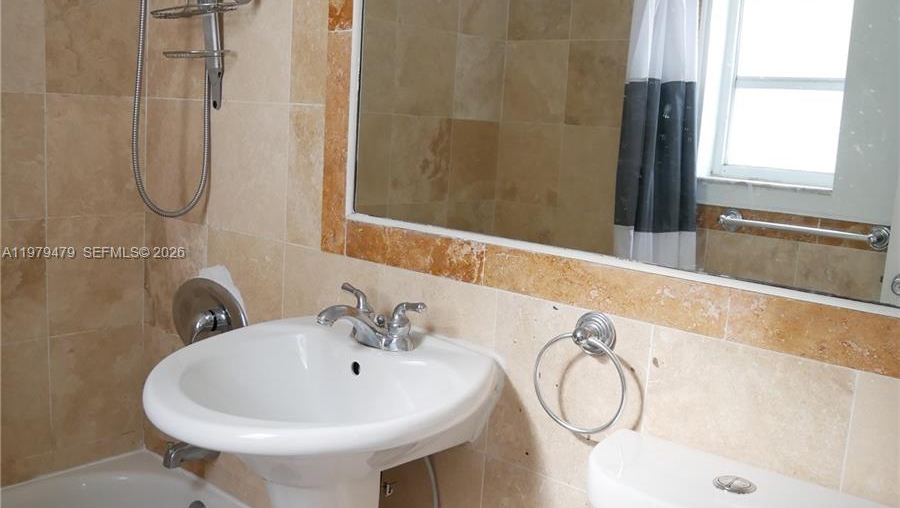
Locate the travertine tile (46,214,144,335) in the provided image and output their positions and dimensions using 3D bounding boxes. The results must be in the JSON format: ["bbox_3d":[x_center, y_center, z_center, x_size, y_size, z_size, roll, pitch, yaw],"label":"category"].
[{"bbox_3d":[-0.937,0.055,2.213,0.252,0.306,0.012,-5,13,-44],"label":"travertine tile"}]

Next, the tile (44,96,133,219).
[{"bbox_3d":[-0.916,-0.255,2.163,0.010,0.309,0.261,11,11,40],"label":"tile"}]

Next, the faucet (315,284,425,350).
[{"bbox_3d":[-0.169,0.124,1.542,0.220,0.091,0.185,11,12,39],"label":"faucet"}]

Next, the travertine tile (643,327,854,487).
[{"bbox_3d":[0.424,0.284,1.224,0.300,0.309,0.012,11,12,40],"label":"travertine tile"}]

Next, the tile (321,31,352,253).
[{"bbox_3d":[-0.236,-0.230,1.756,0.076,0.464,0.010,11,11,40],"label":"tile"}]

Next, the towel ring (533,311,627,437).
[{"bbox_3d":[0.217,0.192,1.357,0.170,0.190,0.062,11,11,40],"label":"towel ring"}]

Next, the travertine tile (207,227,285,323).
[{"bbox_3d":[-0.496,0.107,2.016,0.304,0.307,0.010,11,11,40],"label":"travertine tile"}]

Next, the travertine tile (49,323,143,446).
[{"bbox_3d":[-0.957,0.360,2.263,0.252,0.306,0.012,-5,13,-44],"label":"travertine tile"}]

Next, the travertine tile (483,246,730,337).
[{"bbox_3d":[0.237,0.055,1.362,0.457,0.077,0.012,11,12,40],"label":"travertine tile"}]

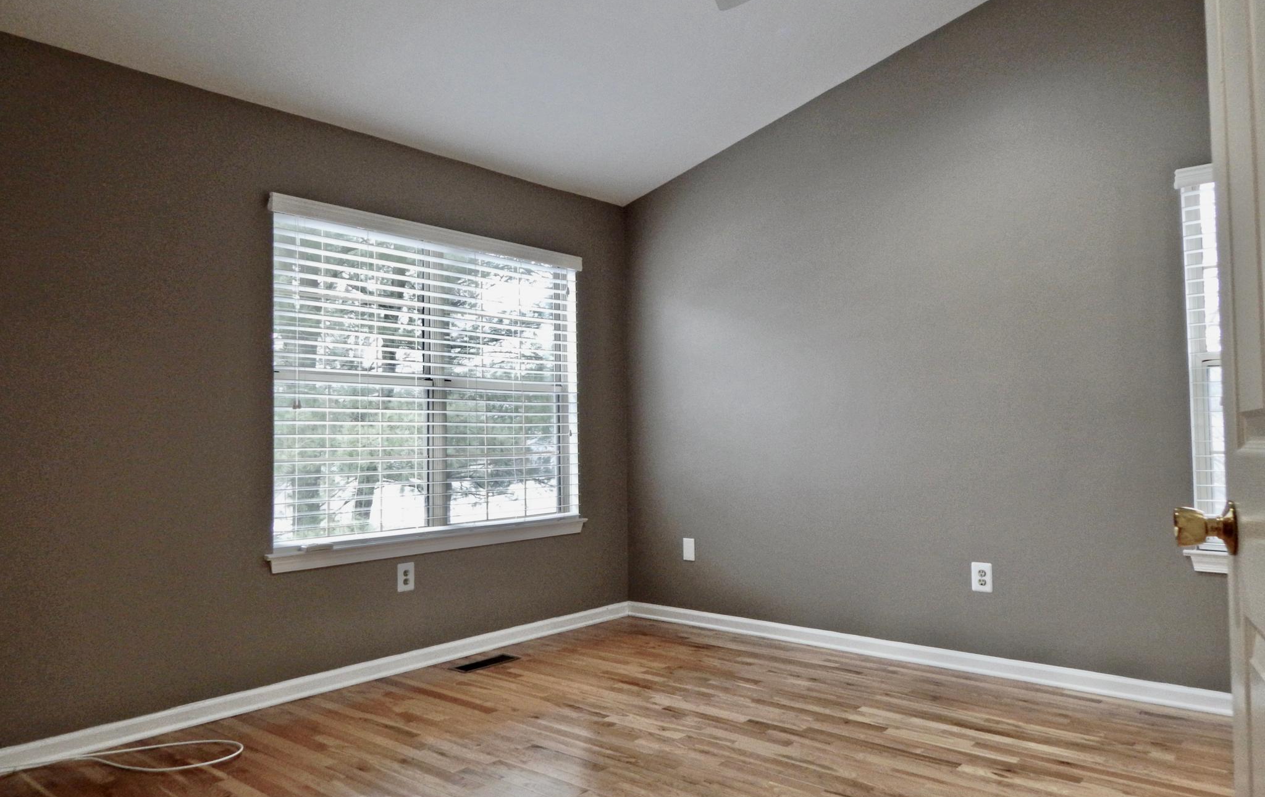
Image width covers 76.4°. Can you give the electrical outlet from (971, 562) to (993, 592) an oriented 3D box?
[{"bbox_3d":[1.543,0.792,3.551,0.081,0.123,0.012,-4,-4,41],"label":"electrical outlet"}]

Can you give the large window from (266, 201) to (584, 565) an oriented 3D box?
[{"bbox_3d":[-0.889,-0.051,4.023,0.100,1.605,1.841,-4,-4,41],"label":"large window"}]

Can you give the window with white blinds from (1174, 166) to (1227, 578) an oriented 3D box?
[{"bbox_3d":[2.428,-0.139,2.800,0.850,1.542,0.100,-4,-4,41],"label":"window with white blinds"}]

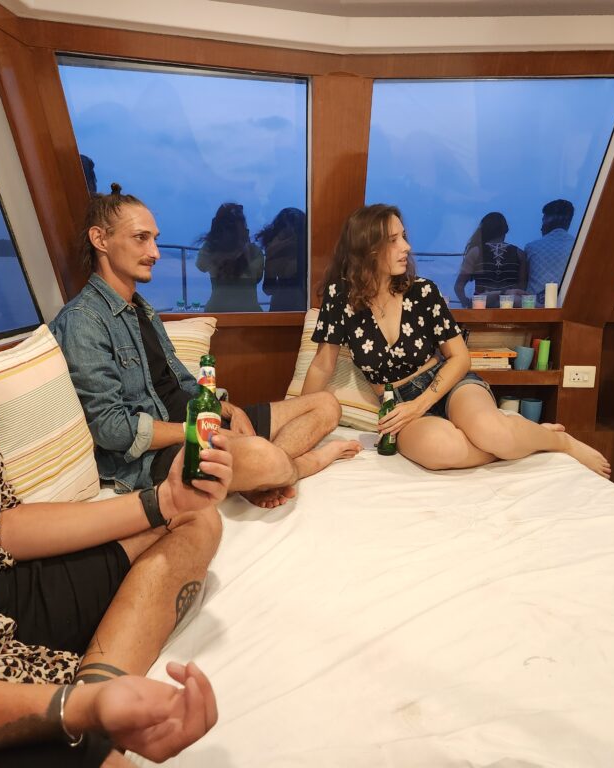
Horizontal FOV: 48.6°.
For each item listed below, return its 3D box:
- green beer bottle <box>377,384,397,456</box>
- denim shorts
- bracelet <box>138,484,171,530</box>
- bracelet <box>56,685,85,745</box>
[{"bbox_3d":[0.263,0.114,2.190,0.061,0.230,0.061,-3,11,-18],"label":"green beer bottle"},{"bbox_3d":[0.464,0.044,2.420,0.370,0.240,0.290,-17,5,-12],"label":"denim shorts"},{"bbox_3d":[-0.259,0.209,1.170,0.028,0.066,0.054,-16,0,-6],"label":"bracelet"},{"bbox_3d":[-0.254,0.359,0.740,0.011,0.062,0.060,-12,0,-4],"label":"bracelet"}]

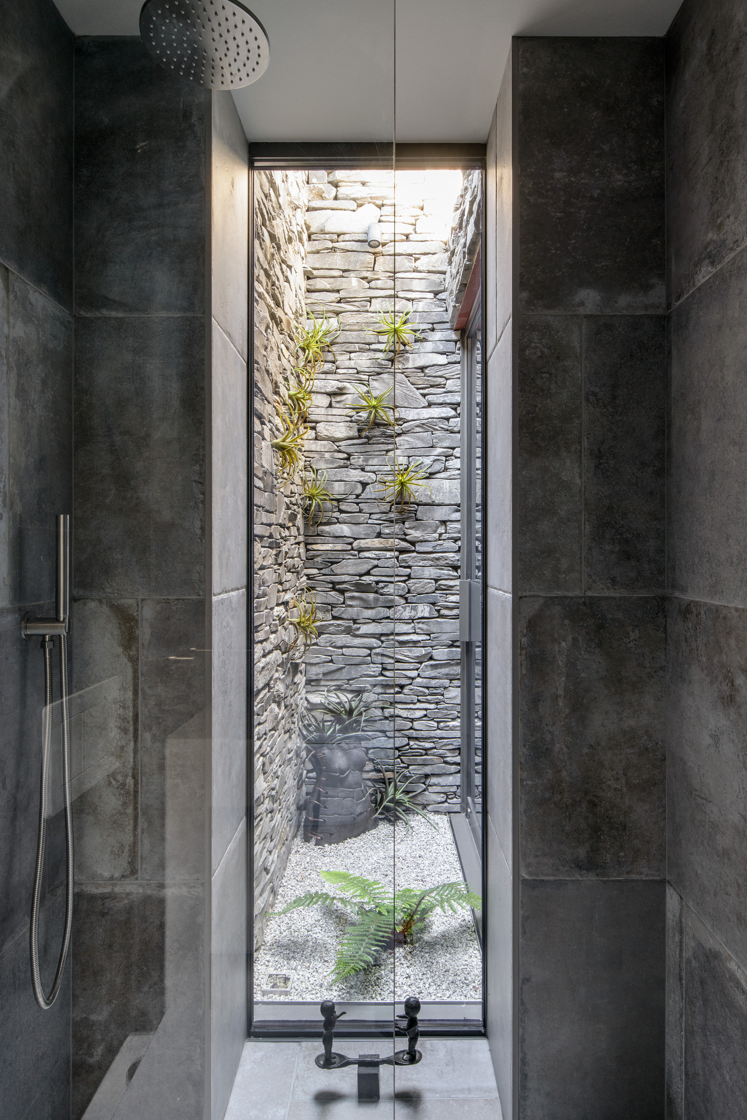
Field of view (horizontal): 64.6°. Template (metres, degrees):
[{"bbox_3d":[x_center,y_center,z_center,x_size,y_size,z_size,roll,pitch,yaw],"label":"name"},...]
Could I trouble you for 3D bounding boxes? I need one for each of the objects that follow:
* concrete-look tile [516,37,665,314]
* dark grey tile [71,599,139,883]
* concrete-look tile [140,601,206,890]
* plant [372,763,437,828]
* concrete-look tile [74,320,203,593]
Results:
[{"bbox_3d":[0.463,-0.818,1.263,0.316,0.588,0.012,0,0,0],"label":"concrete-look tile"},{"bbox_3d":[-0.567,0.383,1.259,0.142,0.601,0.012,0,0,0],"label":"dark grey tile"},{"bbox_3d":[-0.424,0.383,1.259,0.140,0.601,0.012,0,0,0],"label":"concrete-look tile"},{"bbox_3d":[0.145,1.115,2.810,0.320,0.320,0.290,0,0,0],"label":"plant"},{"bbox_3d":[-0.495,-0.219,1.259,0.281,0.600,0.012,0,0,0],"label":"concrete-look tile"}]

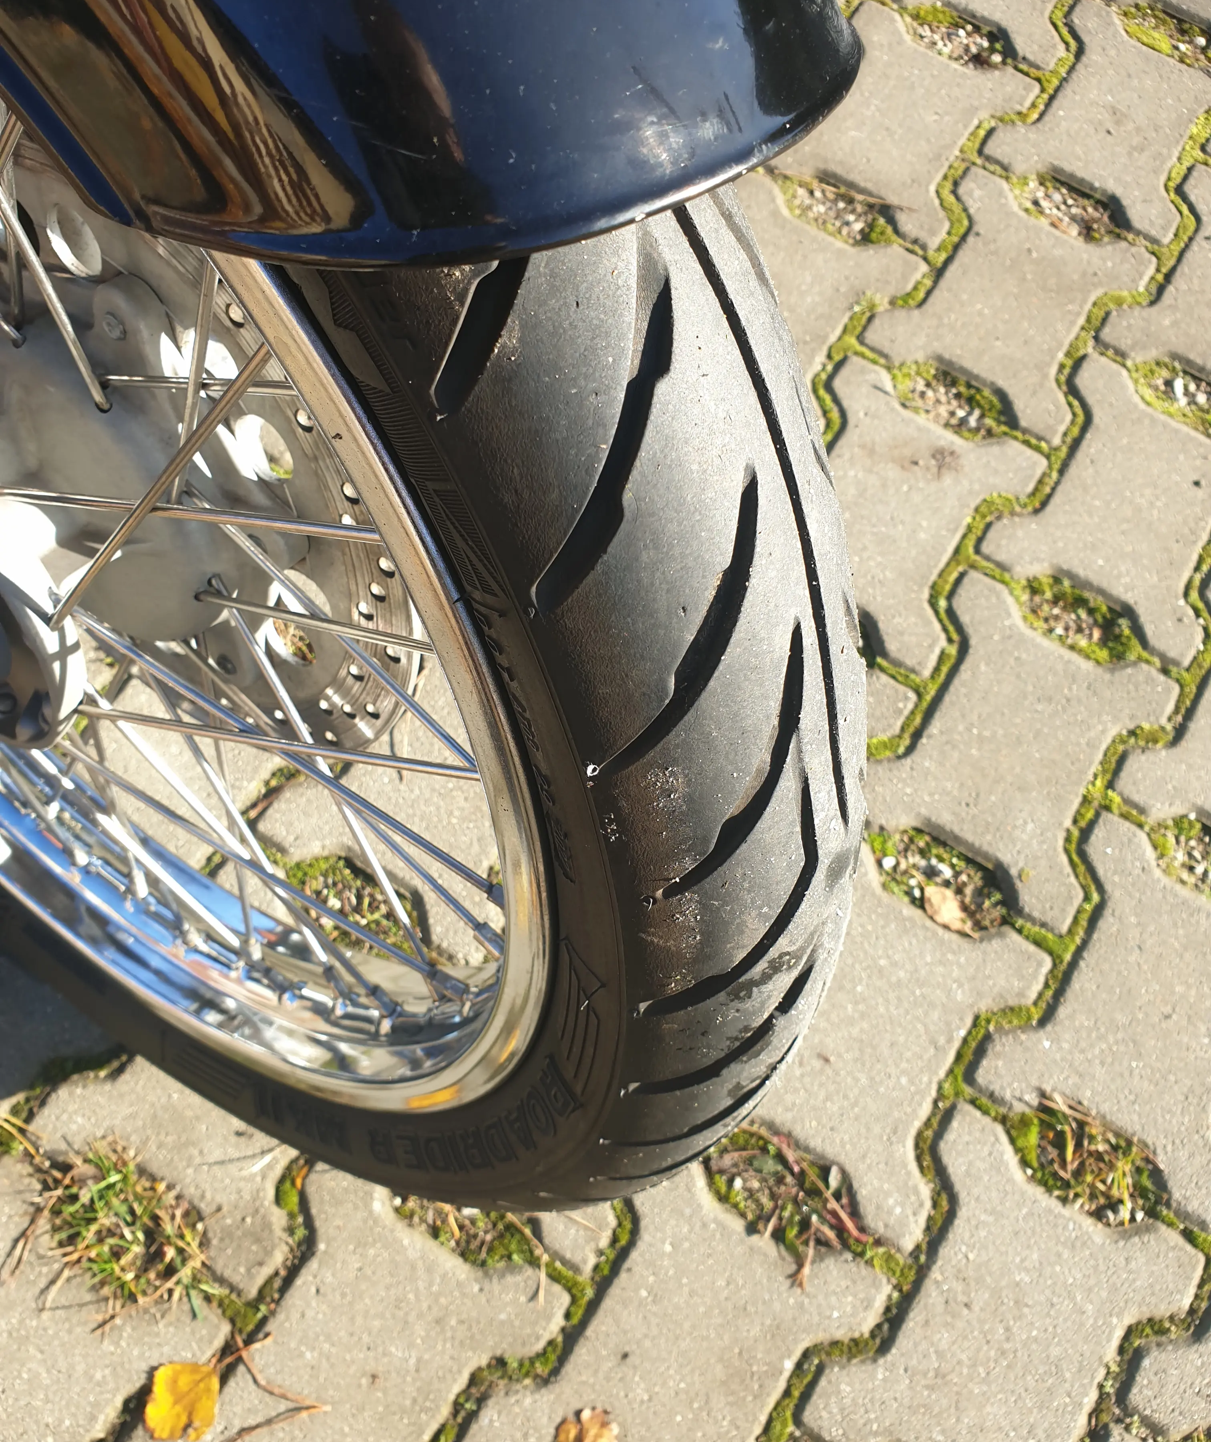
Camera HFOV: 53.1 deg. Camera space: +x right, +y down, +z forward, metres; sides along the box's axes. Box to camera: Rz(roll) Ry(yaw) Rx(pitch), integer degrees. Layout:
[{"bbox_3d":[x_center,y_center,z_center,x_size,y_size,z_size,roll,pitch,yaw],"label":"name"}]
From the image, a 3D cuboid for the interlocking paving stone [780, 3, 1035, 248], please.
[{"bbox_3d":[0.223,-0.451,0.966,0.162,0.070,0.199,31,72,7],"label":"interlocking paving stone"}]

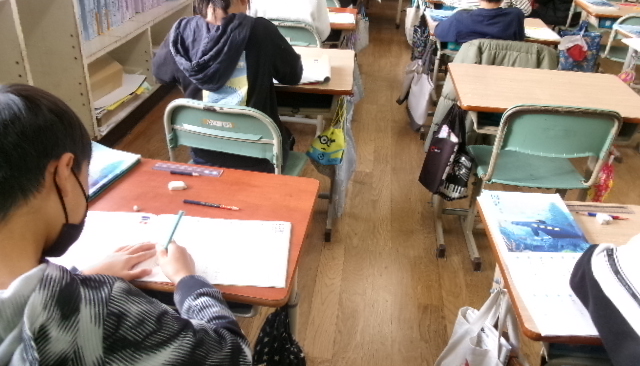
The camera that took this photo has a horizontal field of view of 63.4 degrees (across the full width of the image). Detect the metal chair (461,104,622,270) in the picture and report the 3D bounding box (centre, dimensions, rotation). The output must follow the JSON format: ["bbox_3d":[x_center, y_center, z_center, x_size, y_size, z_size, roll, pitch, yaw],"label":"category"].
[{"bbox_3d":[0.759,-0.028,1.927,0.385,0.685,0.400,3,32,0],"label":"metal chair"}]

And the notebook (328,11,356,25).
[{"bbox_3d":[-0.011,-0.842,2.604,0.370,0.020,0.210,6,32,5],"label":"notebook"}]

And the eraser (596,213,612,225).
[{"bbox_3d":[0.653,0.083,1.184,0.034,0.014,0.025,6,32,5],"label":"eraser"}]

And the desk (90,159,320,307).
[{"bbox_3d":[-0.340,0.080,1.090,0.630,0.045,0.430,6,30,6],"label":"desk"}]

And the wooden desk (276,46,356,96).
[{"bbox_3d":[-0.198,-0.395,1.789,0.630,0.045,0.430,4,30,2],"label":"wooden desk"}]

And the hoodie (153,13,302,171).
[{"bbox_3d":[-0.254,-0.268,1.483,0.390,0.420,0.360,5,30,3],"label":"hoodie"}]

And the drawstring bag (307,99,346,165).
[{"bbox_3d":[0.021,-0.162,1.664,0.120,0.205,0.075,9,31,10],"label":"drawstring bag"}]

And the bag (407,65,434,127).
[{"bbox_3d":[0.485,-0.417,2.497,0.090,0.290,0.200,0,30,-4],"label":"bag"}]

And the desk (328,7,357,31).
[{"bbox_3d":[-0.126,-0.854,2.693,0.630,0.045,0.430,5,30,3],"label":"desk"}]

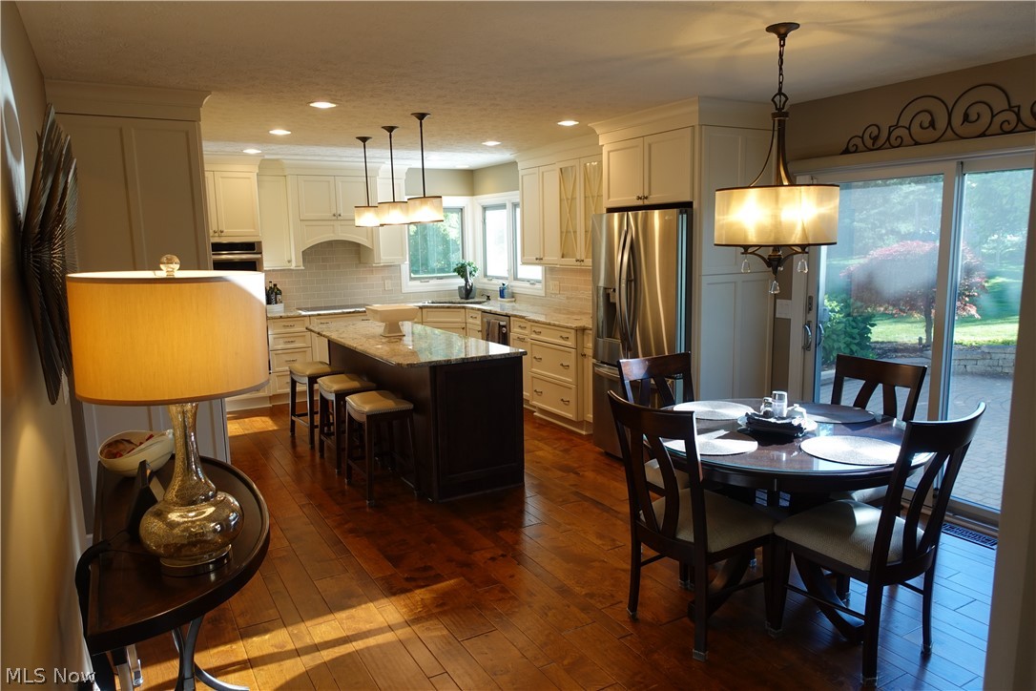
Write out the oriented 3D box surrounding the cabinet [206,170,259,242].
[{"bbox_3d":[-2.983,-1.339,6.746,0.760,0.660,0.600,-6,10,-29],"label":"cabinet"}]

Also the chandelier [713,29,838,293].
[{"bbox_3d":[1.083,-0.754,2.869,0.490,1.080,0.490,-6,10,-29],"label":"chandelier"}]

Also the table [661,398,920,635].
[{"bbox_3d":[1.131,0.747,3.102,1.190,0.765,1.190,-6,10,-29],"label":"table"}]

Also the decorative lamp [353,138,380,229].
[{"bbox_3d":[-1.199,-1.293,5.488,0.230,0.690,0.230,-6,10,-30],"label":"decorative lamp"}]

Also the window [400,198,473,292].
[{"bbox_3d":[-0.993,-1.209,8.304,0.940,1.110,0.120,-6,10,-30],"label":"window"}]

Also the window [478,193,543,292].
[{"bbox_3d":[-0.100,-1.149,7.793,0.120,1.100,1.550,-6,10,-30],"label":"window"}]

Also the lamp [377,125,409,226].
[{"bbox_3d":[-0.939,-1.263,5.156,0.250,0.705,0.250,-6,10,-30],"label":"lamp"}]

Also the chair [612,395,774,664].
[{"bbox_3d":[0.680,0.679,2.794,0.580,1.010,0.480,-8,11,-36],"label":"chair"}]

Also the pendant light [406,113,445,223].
[{"bbox_3d":[-0.645,-1.193,4.661,0.250,0.705,0.250,-1,9,0],"label":"pendant light"}]

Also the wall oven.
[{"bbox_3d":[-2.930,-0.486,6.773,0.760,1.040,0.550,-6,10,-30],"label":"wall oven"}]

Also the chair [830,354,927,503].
[{"bbox_3d":[1.505,0.589,3.249,0.550,0.995,0.470,-6,10,-30],"label":"chair"}]

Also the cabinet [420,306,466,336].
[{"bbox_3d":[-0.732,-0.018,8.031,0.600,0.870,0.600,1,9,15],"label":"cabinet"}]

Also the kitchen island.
[{"bbox_3d":[-0.823,0.392,5.102,0.870,0.905,2.070,-6,10,-30],"label":"kitchen island"}]

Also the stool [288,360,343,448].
[{"bbox_3d":[-1.657,0.481,5.762,0.360,0.620,0.490,-6,10,-30],"label":"stool"}]

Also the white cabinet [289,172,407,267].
[{"bbox_3d":[-1.863,-1.340,7.489,1.240,0.940,0.460,-6,10,-29],"label":"white cabinet"}]

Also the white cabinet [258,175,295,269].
[{"bbox_3d":[-2.580,-1.281,7.202,0.365,0.938,0.320,-6,10,-30],"label":"white cabinet"}]

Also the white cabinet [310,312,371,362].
[{"bbox_3d":[-1.946,0.053,7.544,0.740,0.880,0.600,-6,10,-30],"label":"white cabinet"}]

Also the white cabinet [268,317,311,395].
[{"bbox_3d":[-2.440,0.118,7.261,0.420,0.860,0.600,-6,10,-30],"label":"white cabinet"}]

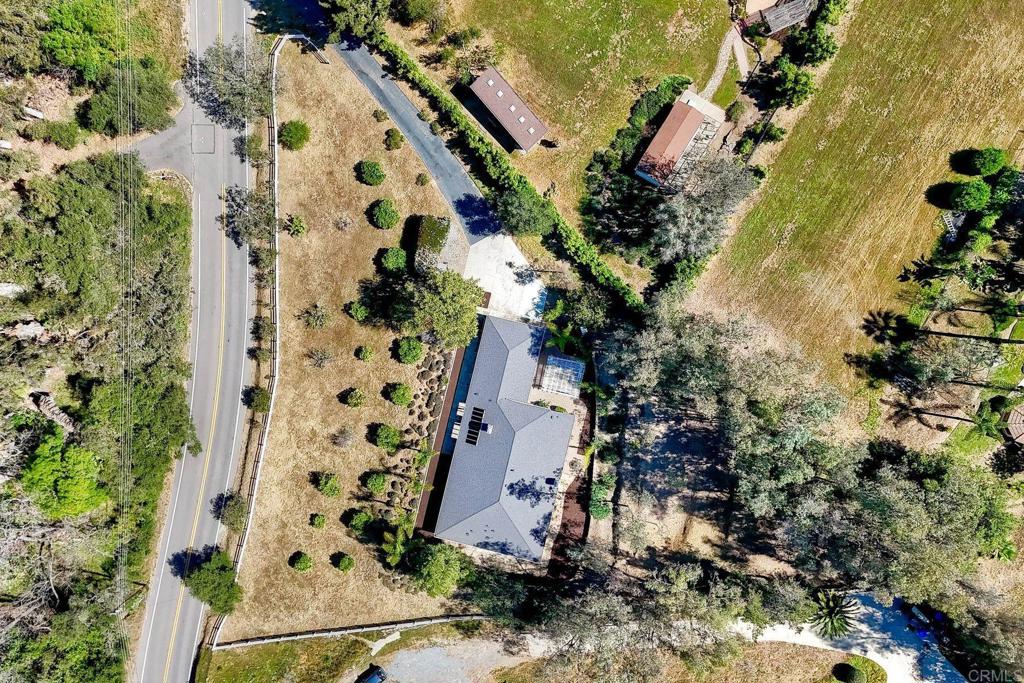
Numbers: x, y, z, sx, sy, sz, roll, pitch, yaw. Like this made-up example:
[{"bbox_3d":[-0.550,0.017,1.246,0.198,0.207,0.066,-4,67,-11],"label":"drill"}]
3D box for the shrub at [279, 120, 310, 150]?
[{"bbox_3d":[-29.900,-28.580,102.850,3.900,2.300,3.900,0,90,0],"label":"shrub"}]

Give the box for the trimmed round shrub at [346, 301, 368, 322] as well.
[{"bbox_3d":[-21.280,-4.170,102.850,2.750,2.300,2.750,0,90,0],"label":"trimmed round shrub"}]

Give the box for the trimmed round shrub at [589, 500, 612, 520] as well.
[{"bbox_3d":[12.210,23.390,102.050,2.800,2.300,2.800,0,90,0],"label":"trimmed round shrub"}]

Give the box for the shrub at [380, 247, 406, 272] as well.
[{"bbox_3d":[-16.250,-11.270,102.300,3.400,2.800,3.400,0,90,0],"label":"shrub"}]

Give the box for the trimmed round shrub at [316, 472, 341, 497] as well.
[{"bbox_3d":[-25.707,20.326,104.179,2.890,2.600,3.030,0,91,0],"label":"trimmed round shrub"}]

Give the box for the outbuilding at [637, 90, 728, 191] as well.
[{"bbox_3d":[23.540,-27.220,102.700,6.300,3.600,12.000,32,90,0],"label":"outbuilding"}]

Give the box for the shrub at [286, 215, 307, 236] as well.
[{"bbox_3d":[-29.747,-16.060,102.665,2.290,2.000,2.640,0,91,0],"label":"shrub"}]

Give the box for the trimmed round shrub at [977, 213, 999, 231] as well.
[{"bbox_3d":[66.260,-16.700,102.950,2.500,2.100,2.500,0,90,0],"label":"trimmed round shrub"}]

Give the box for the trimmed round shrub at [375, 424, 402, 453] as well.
[{"bbox_3d":[-17.030,13.410,102.250,3.500,2.900,3.500,0,90,0],"label":"trimmed round shrub"}]

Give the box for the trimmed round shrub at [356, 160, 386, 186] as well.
[{"bbox_3d":[-19.147,-23.233,102.098,3.420,2.400,3.510,0,91,0],"label":"trimmed round shrub"}]

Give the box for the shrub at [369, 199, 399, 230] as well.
[{"bbox_3d":[-17.330,-17.540,102.150,4.000,3.100,4.000,0,90,0],"label":"shrub"}]

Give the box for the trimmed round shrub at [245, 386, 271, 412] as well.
[{"bbox_3d":[-35.180,8.250,103.450,2.900,2.100,3.100,0,90,0],"label":"trimmed round shrub"}]

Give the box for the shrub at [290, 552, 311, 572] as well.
[{"bbox_3d":[-29.606,31.523,105.021,2.470,2.000,2.470,0,91,0],"label":"shrub"}]

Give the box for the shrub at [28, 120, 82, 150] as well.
[{"bbox_3d":[-63.450,-28.630,102.800,7.200,2.400,3.900,0,90,0],"label":"shrub"}]

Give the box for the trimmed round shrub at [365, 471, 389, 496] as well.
[{"bbox_3d":[-19.111,20.099,104.316,2.650,2.300,2.680,0,91,0],"label":"trimmed round shrub"}]

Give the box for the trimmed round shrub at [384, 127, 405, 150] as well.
[{"bbox_3d":[-16.177,-27.998,102.259,2.350,1.600,2.830,0,91,0],"label":"trimmed round shrub"}]

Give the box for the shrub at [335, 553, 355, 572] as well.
[{"bbox_3d":[-23.440,31.530,105.050,2.100,1.900,2.100,0,90,0],"label":"shrub"}]

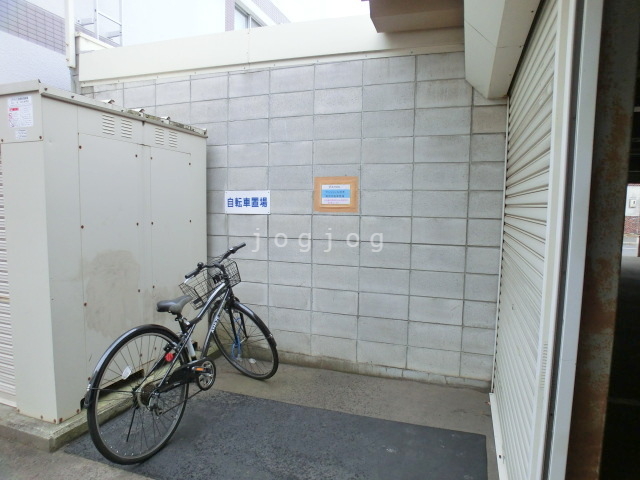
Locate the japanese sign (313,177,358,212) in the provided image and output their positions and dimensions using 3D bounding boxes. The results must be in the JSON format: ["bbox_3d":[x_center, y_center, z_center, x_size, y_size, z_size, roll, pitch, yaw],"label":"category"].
[{"bbox_3d":[0.129,-0.363,3.121,0.373,0.284,0.020,2,4,18],"label":"japanese sign"}]

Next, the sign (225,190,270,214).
[{"bbox_3d":[-0.632,-0.326,3.379,0.444,0.203,0.010,2,4,18],"label":"sign"}]

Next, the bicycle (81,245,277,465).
[{"bbox_3d":[-0.855,0.617,2.493,0.700,1.080,1.570,2,5,19],"label":"bicycle"}]

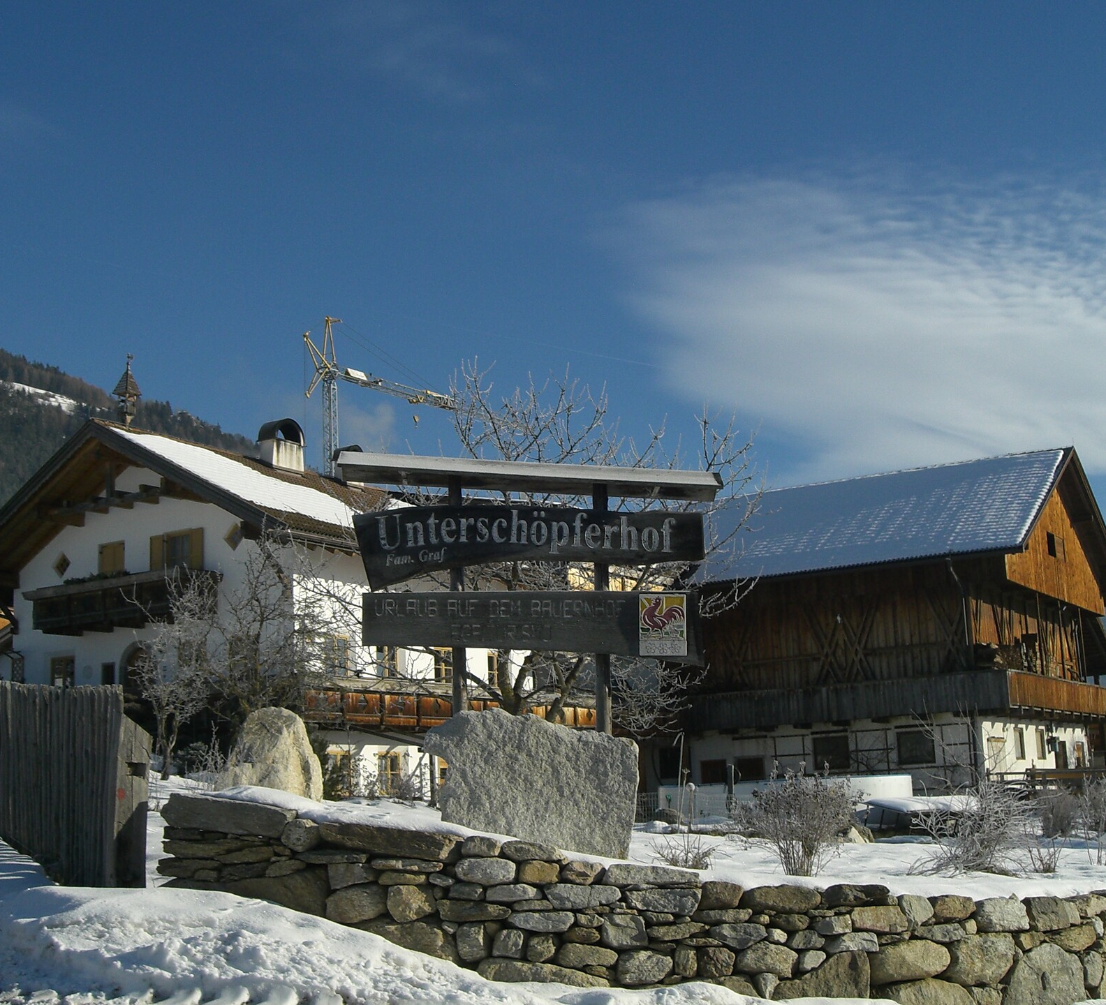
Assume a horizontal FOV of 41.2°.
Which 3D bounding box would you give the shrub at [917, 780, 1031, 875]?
[{"bbox_3d":[3.829,2.956,13.400,1.055,0.878,1.000,-5,-12,15],"label":"shrub"}]

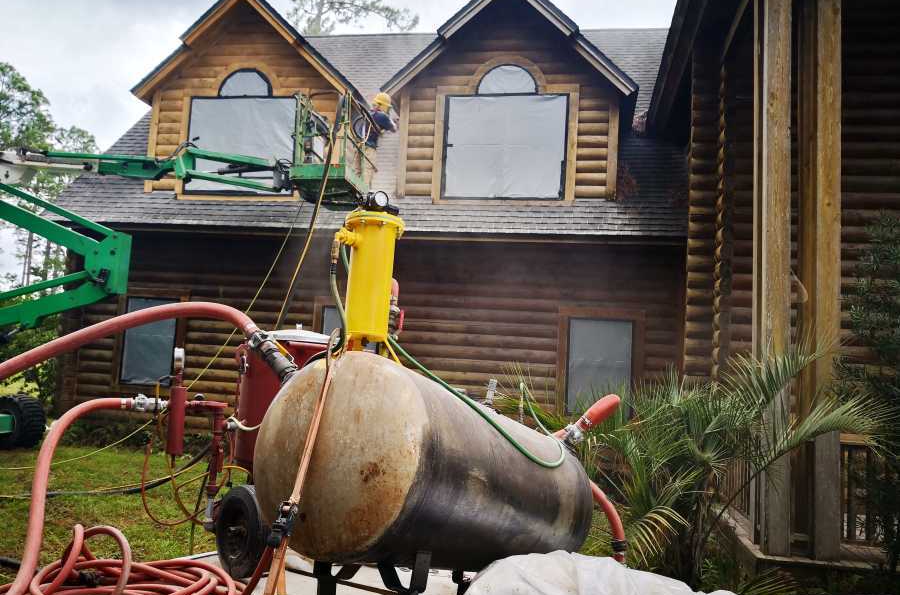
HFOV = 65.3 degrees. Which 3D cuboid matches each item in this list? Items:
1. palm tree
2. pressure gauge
[{"bbox_3d":[1.648,1.218,4.750,2.500,1.800,2.200,3,-5,0],"label":"palm tree"},{"bbox_3d":[-0.234,-0.330,2.360,0.056,0.058,0.033,7,-6,-37],"label":"pressure gauge"}]

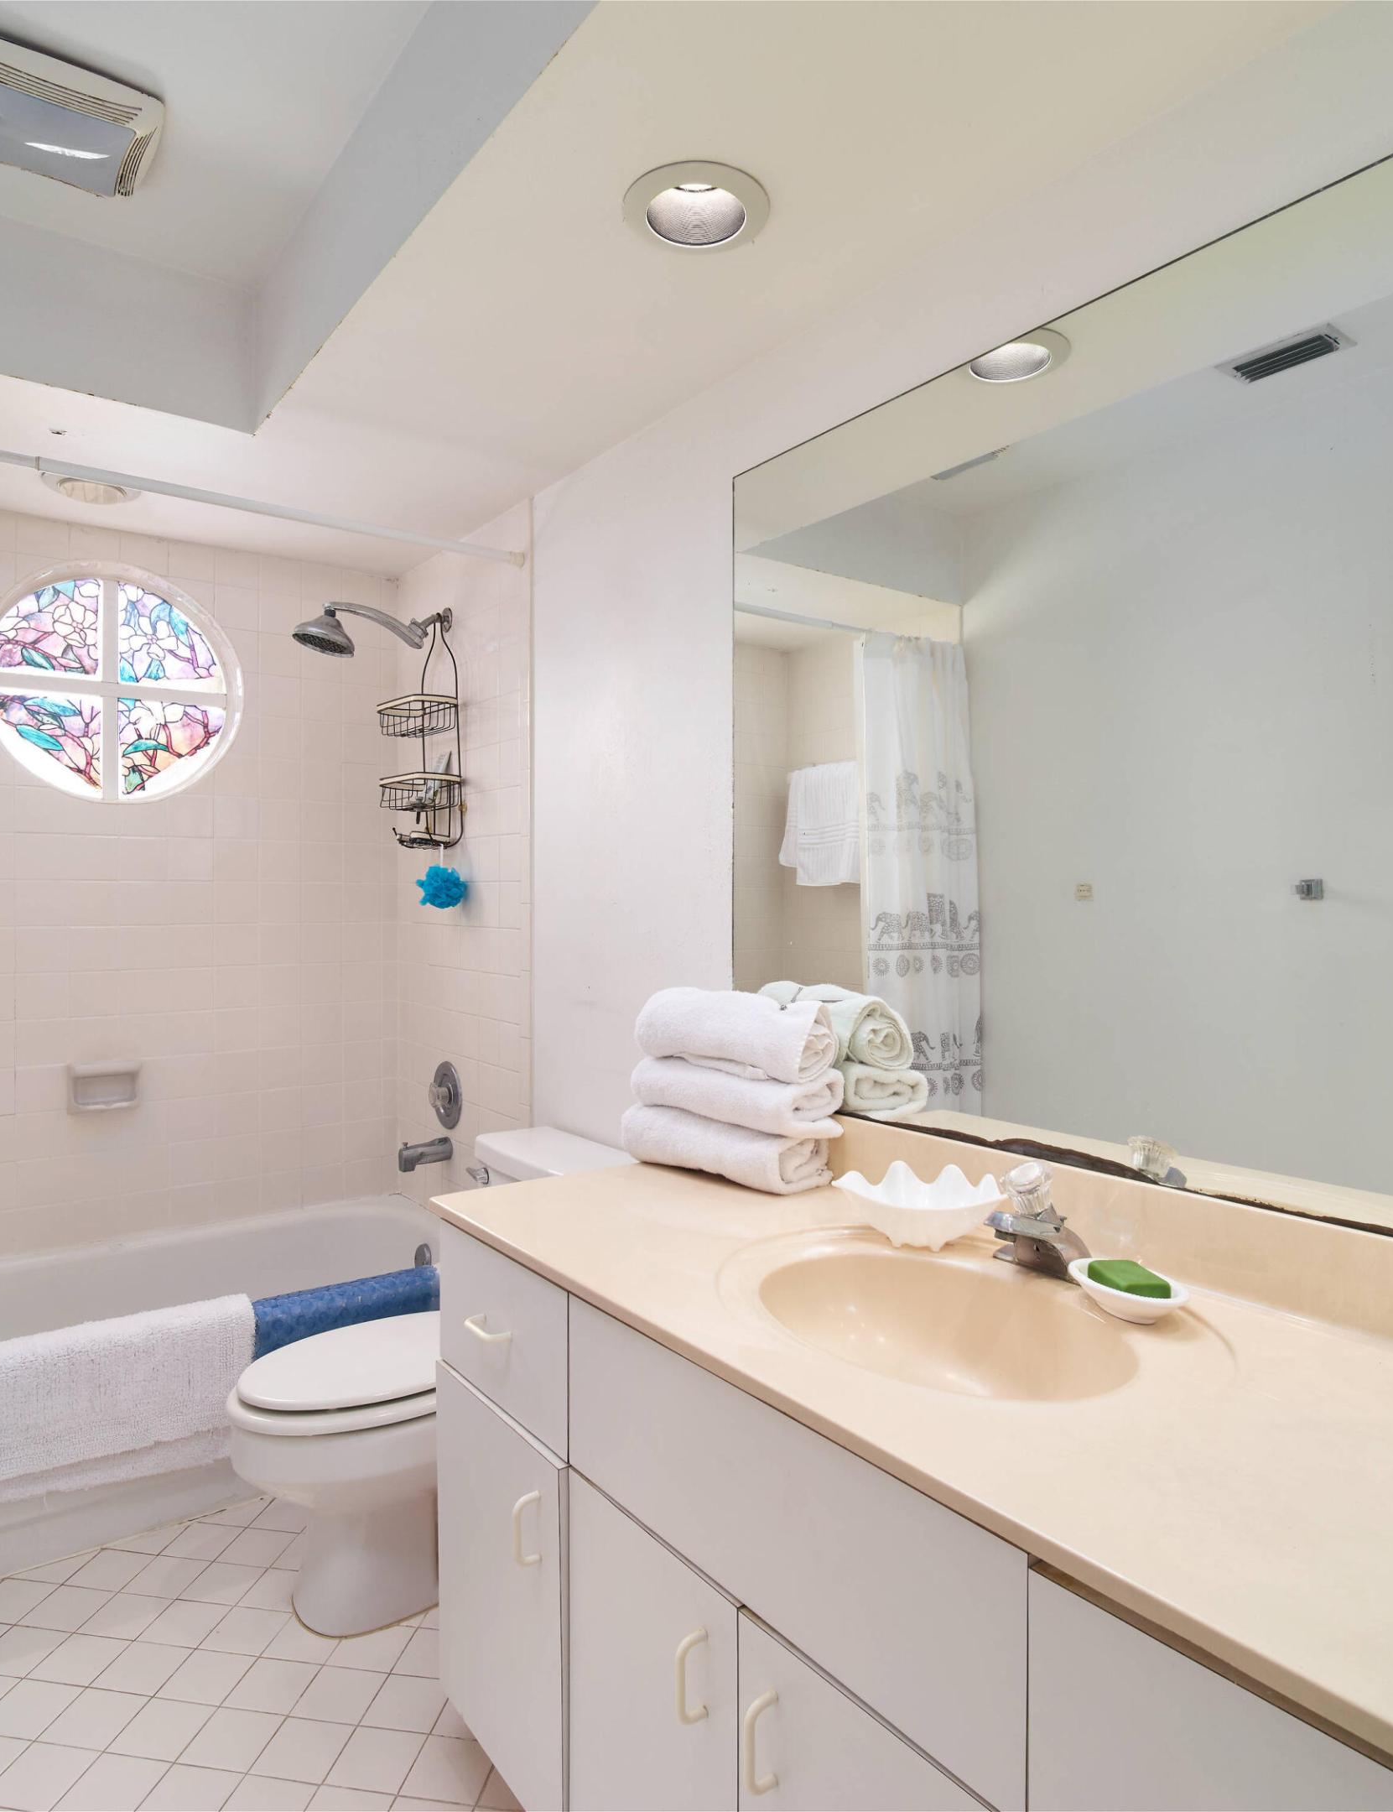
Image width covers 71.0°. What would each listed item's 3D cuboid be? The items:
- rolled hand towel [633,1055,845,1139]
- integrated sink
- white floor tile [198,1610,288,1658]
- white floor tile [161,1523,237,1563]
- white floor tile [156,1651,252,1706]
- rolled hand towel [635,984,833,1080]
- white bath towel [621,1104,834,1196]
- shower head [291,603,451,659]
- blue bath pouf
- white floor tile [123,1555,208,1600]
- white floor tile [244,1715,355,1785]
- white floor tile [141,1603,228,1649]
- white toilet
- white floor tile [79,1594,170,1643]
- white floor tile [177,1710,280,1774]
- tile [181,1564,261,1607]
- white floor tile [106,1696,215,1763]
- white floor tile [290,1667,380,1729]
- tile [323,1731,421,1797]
[{"bbox_3d":[0.068,0.317,1.655,0.300,0.085,0.160,0,0,42],"label":"rolled hand towel"},{"bbox_3d":[0.279,0.562,1.170,0.345,0.153,0.463,0,1,-41],"label":"integrated sink"},{"bbox_3d":[-0.800,1.294,1.738,0.112,0.008,0.104,0,0,10],"label":"white floor tile"},{"bbox_3d":[-0.950,1.225,1.875,0.106,0.010,0.097,0,0,9],"label":"white floor tile"},{"bbox_3d":[-0.813,1.289,1.627,0.118,0.010,0.103,0,1,10],"label":"white floor tile"},{"bbox_3d":[0.055,0.230,1.758,0.172,0.133,0.345,0,1,-41],"label":"rolled hand towel"},{"bbox_3d":[0.049,0.433,1.768,0.172,0.099,0.354,0,1,-41],"label":"white bath towel"},{"bbox_3d":[-0.816,-0.696,2.454,0.407,0.185,0.150,0,0,-38],"label":"shower head"},{"bbox_3d":[-0.659,-0.049,2.520,0.110,0.115,0.110,0,0,-35],"label":"blue bath pouf"},{"bbox_3d":[-0.965,1.225,1.777,0.106,0.010,0.097,0,0,9],"label":"white floor tile"},{"bbox_3d":[-0.601,1.295,1.496,0.112,0.008,0.104,0,0,10],"label":"white floor tile"},{"bbox_3d":[-0.870,1.225,1.661,0.106,0.010,0.097,0,0,9],"label":"white floor tile"},{"bbox_3d":[-0.528,0.921,1.979,0.768,0.724,0.483,0,1,-39],"label":"white toilet"},{"bbox_3d":[-1.028,1.288,1.764,0.116,0.010,0.101,0,1,14],"label":"white floor tile"},{"bbox_3d":[-0.714,1.290,1.506,0.114,0.010,0.102,0,1,11],"label":"white floor tile"},{"bbox_3d":[-0.854,1.225,1.760,0.106,0.010,0.097,0,0,9],"label":"tile"},{"bbox_3d":[-0.836,1.295,1.532,0.112,0.008,0.104,0,0,10],"label":"white floor tile"},{"bbox_3d":[-0.583,1.295,1.599,0.112,0.008,0.104,0,0,10],"label":"white floor tile"},{"bbox_3d":[-0.483,1.295,1.477,0.112,0.008,0.104,0,0,10],"label":"tile"}]

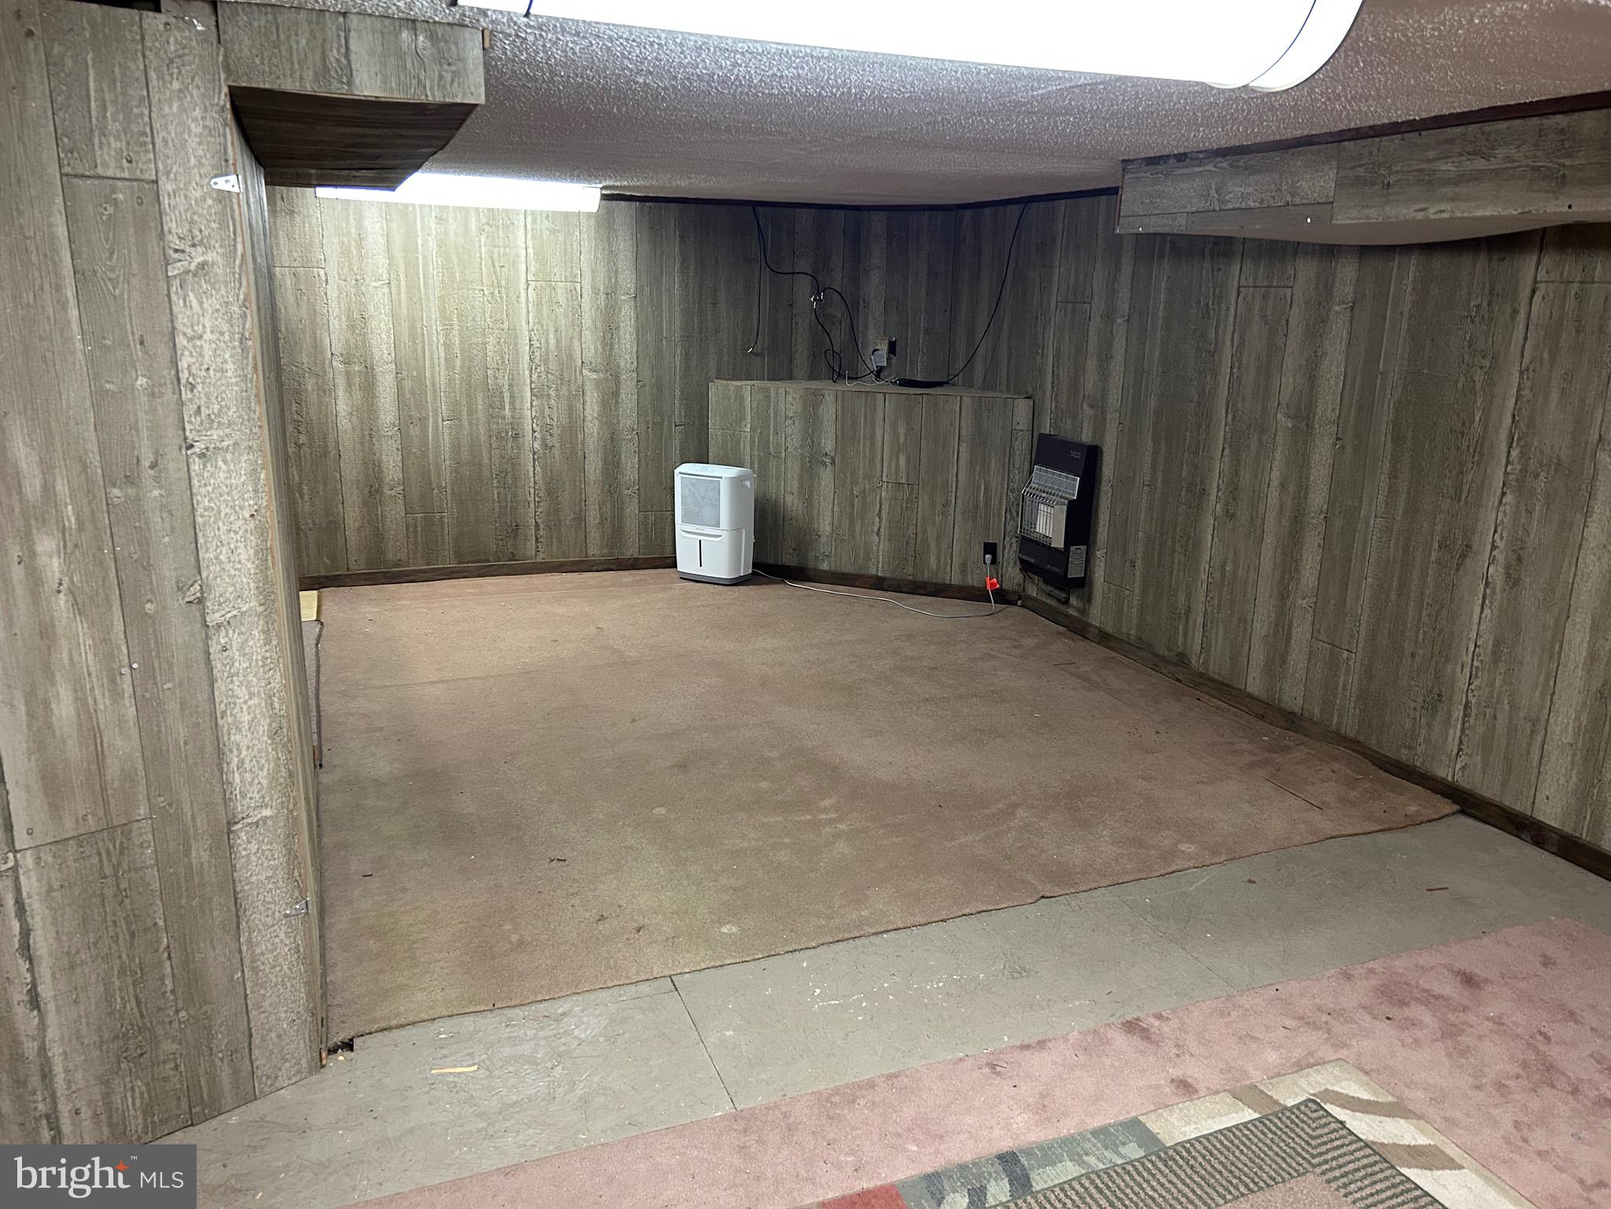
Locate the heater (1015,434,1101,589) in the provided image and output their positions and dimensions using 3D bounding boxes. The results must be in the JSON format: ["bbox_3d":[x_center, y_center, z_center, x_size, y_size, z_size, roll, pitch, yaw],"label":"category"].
[{"bbox_3d":[1.171,-0.435,5.709,0.170,0.665,0.395,-5,16,-21],"label":"heater"}]

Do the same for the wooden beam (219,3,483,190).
[{"bbox_3d":[-1.238,-1.258,3.225,0.430,0.130,2.490,-5,16,-21],"label":"wooden beam"}]

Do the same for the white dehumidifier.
[{"bbox_3d":[-0.492,-0.446,6.612,0.370,0.597,0.283,9,17,27],"label":"white dehumidifier"}]

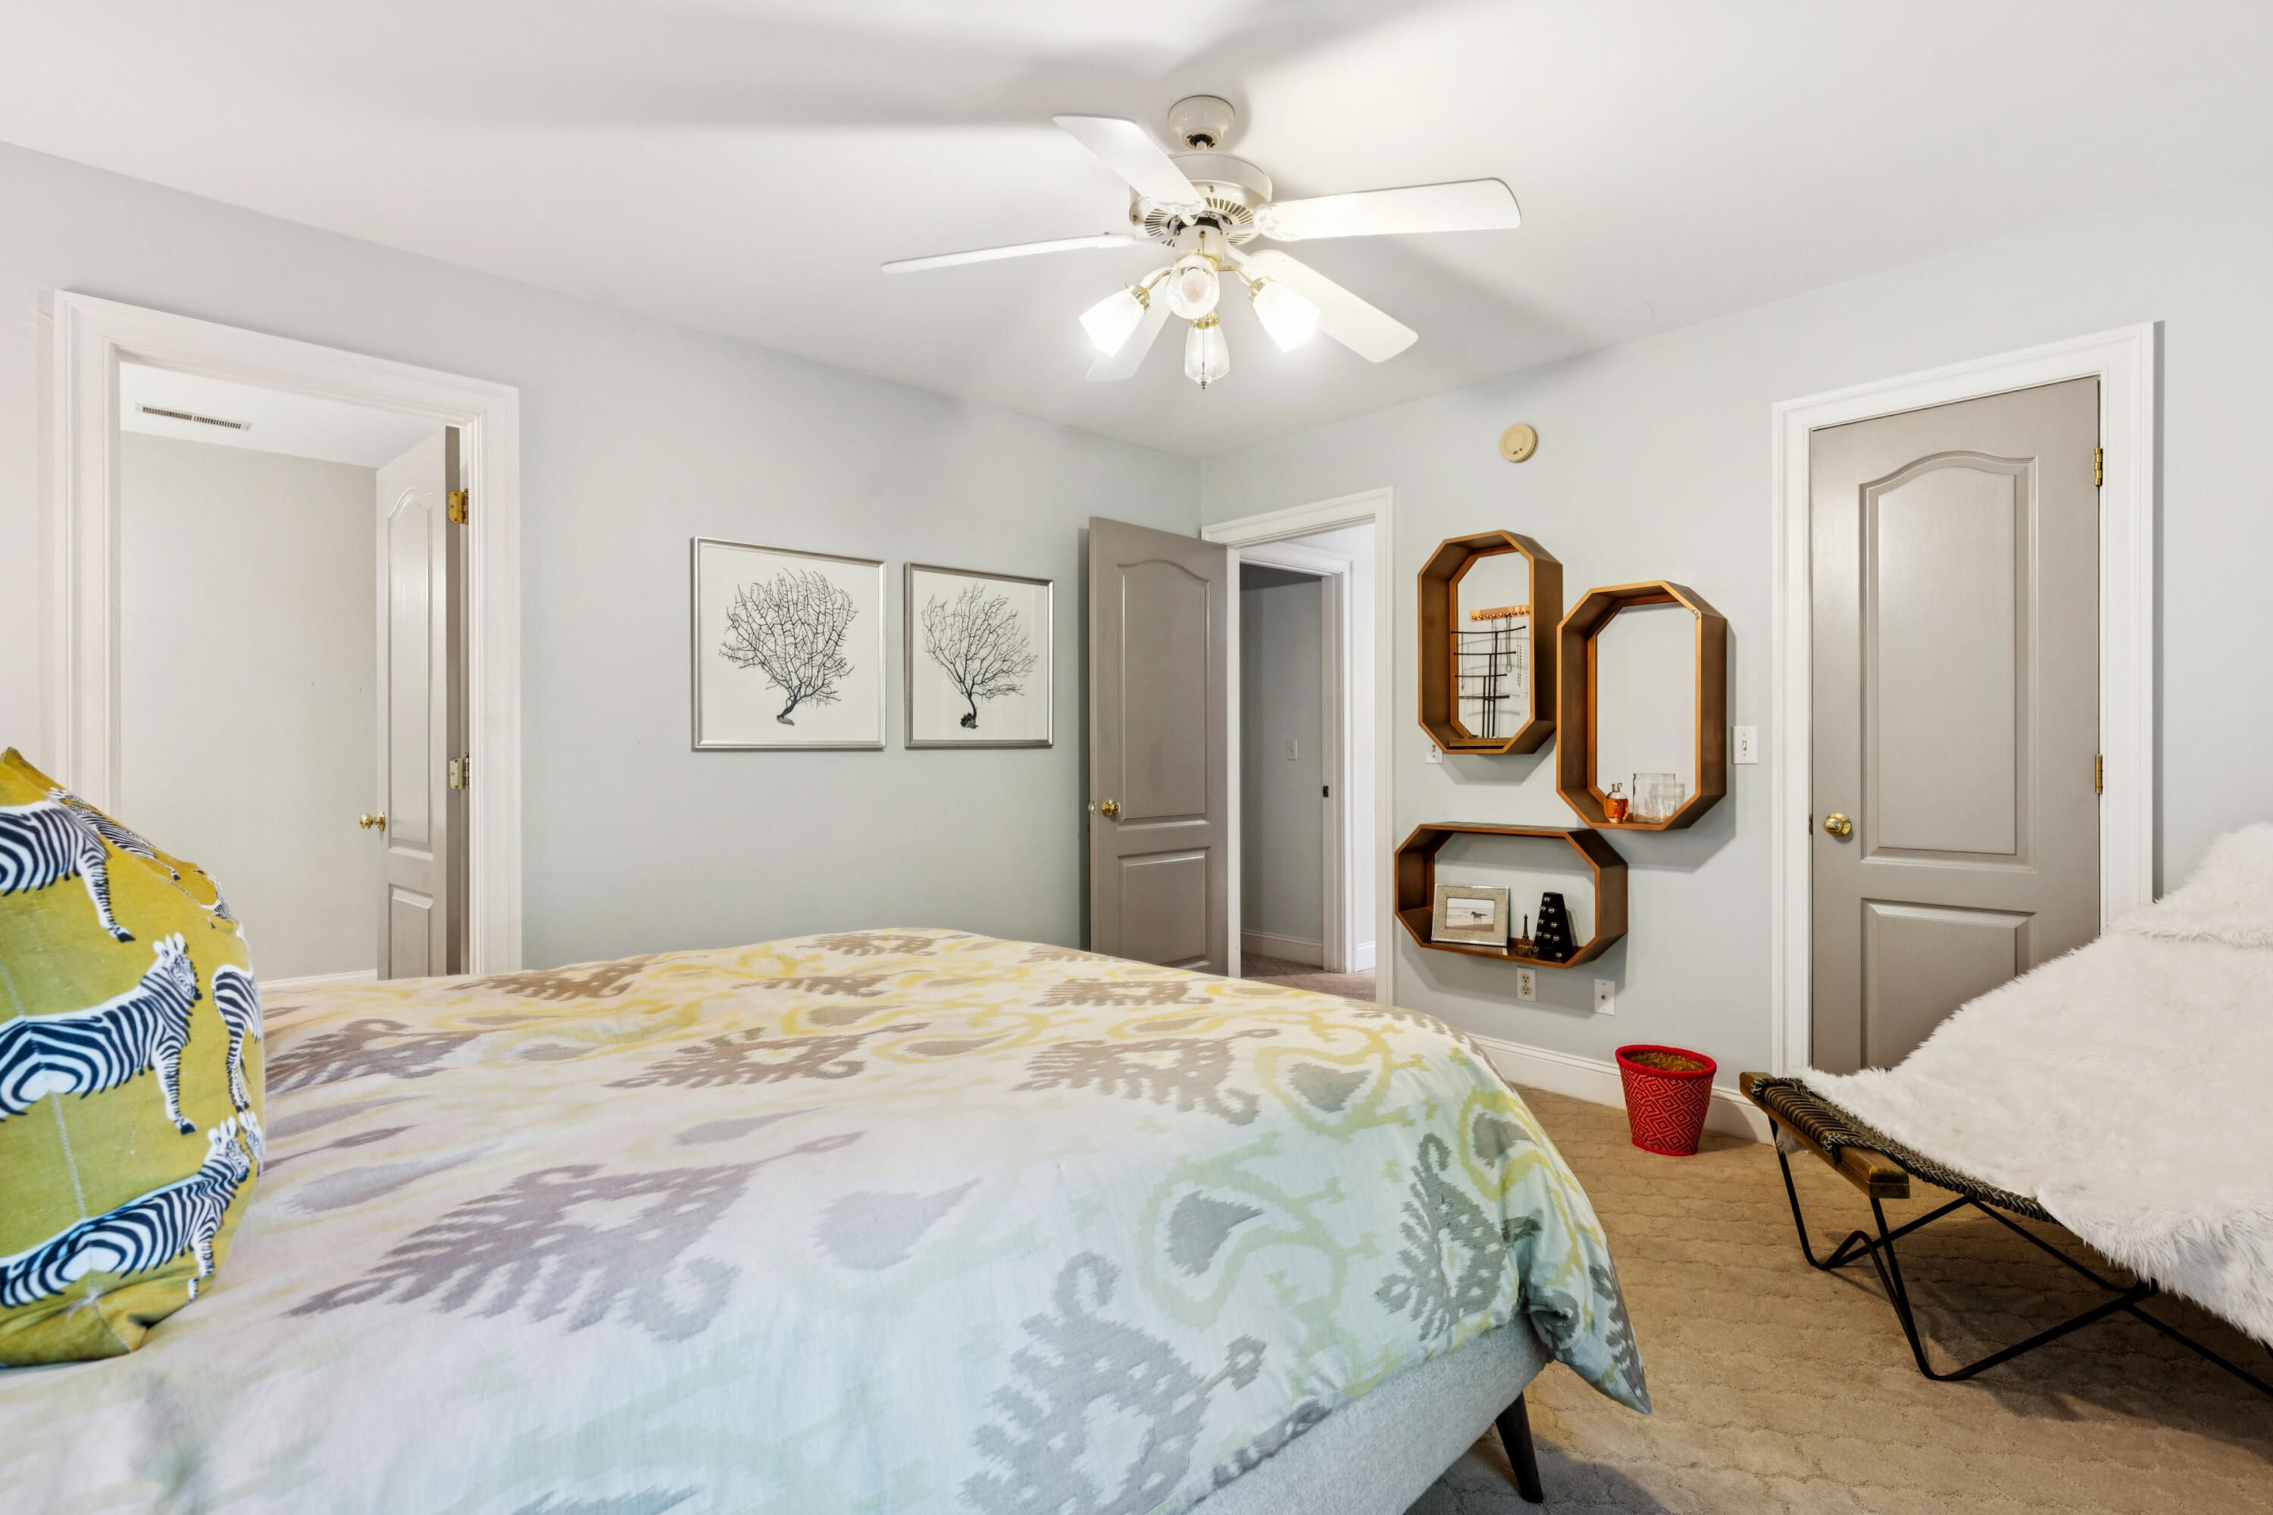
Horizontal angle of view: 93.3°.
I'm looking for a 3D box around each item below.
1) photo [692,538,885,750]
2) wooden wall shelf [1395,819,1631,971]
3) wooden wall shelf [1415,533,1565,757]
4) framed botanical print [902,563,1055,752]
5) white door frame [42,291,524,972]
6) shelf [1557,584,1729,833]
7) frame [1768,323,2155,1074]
[{"bbox_3d":[-1.112,-0.350,3.493,0.647,0.643,0.030,0,0,-42],"label":"photo"},{"bbox_3d":[1.243,0.448,3.609,0.200,0.423,0.724,0,0,-42],"label":"wooden wall shelf"},{"bbox_3d":[1.202,-0.376,3.651,0.200,0.727,0.422,0,0,-42],"label":"wooden wall shelf"},{"bbox_3d":[-0.567,-0.358,3.994,0.639,0.654,0.030,0,0,-42],"label":"framed botanical print"},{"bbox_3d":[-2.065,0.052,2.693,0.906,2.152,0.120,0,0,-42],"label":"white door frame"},{"bbox_3d":[1.542,-0.149,3.280,0.200,0.729,0.421,0,0,-42],"label":"shelf"},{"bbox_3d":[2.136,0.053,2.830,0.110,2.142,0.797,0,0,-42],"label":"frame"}]

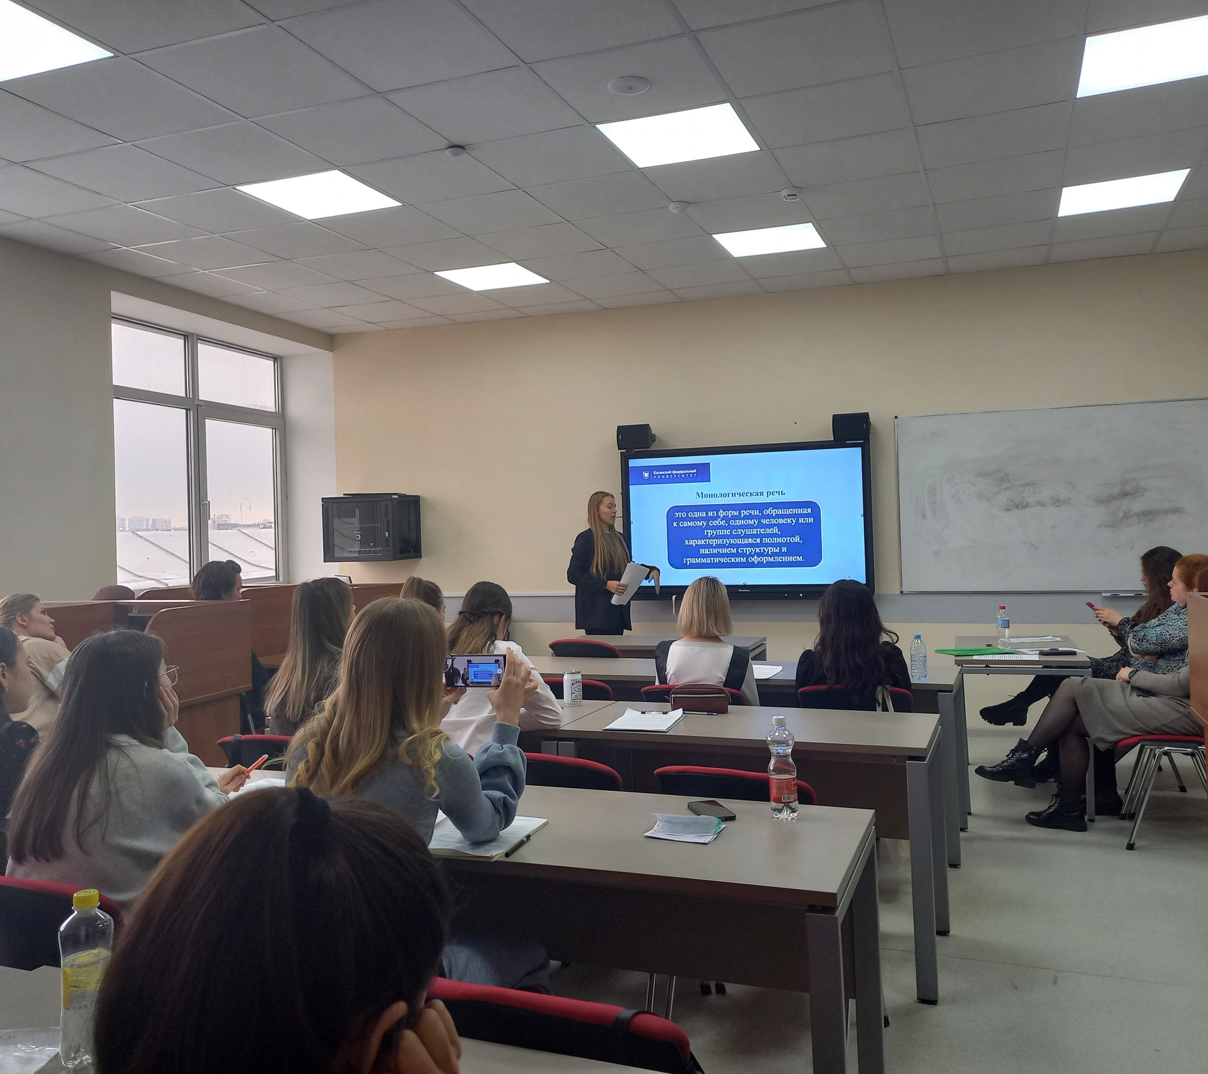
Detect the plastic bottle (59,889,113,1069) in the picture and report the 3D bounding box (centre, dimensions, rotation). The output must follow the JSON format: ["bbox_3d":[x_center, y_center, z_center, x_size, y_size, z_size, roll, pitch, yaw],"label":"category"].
[{"bbox_3d":[-0.689,0.577,1.371,0.066,0.224,0.066,-2,0,21],"label":"plastic bottle"}]

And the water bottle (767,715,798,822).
[{"bbox_3d":[0.417,0.535,2.423,0.066,0.234,0.066,-2,0,21],"label":"water bottle"}]

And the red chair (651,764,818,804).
[{"bbox_3d":[0.437,1.002,2.906,0.480,0.810,0.550,-2,0,21],"label":"red chair"}]

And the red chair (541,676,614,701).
[{"bbox_3d":[-0.073,1.004,4.716,0.520,0.820,0.560,-2,0,21],"label":"red chair"}]

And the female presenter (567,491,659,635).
[{"bbox_3d":[0.052,0.534,6.893,0.520,1.700,0.480,-2,1,30],"label":"female presenter"}]

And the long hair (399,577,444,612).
[{"bbox_3d":[-0.855,0.328,4.875,0.230,0.300,0.200,-2,1,-43],"label":"long hair"}]

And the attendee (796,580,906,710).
[{"bbox_3d":[1.075,0.775,4.371,0.470,1.215,0.720,-2,0,21],"label":"attendee"}]

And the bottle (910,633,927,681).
[{"bbox_3d":[1.363,0.520,4.487,0.068,0.205,0.068,-2,0,21],"label":"bottle"}]

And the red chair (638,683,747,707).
[{"bbox_3d":[0.460,0.995,4.432,0.480,0.810,0.550,-2,0,21],"label":"red chair"}]

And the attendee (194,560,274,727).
[{"bbox_3d":[-1.868,0.780,5.282,0.500,1.340,0.750,-1,1,44],"label":"attendee"}]

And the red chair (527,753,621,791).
[{"bbox_3d":[-0.055,1.016,3.131,0.480,0.810,0.550,-2,0,21],"label":"red chair"}]

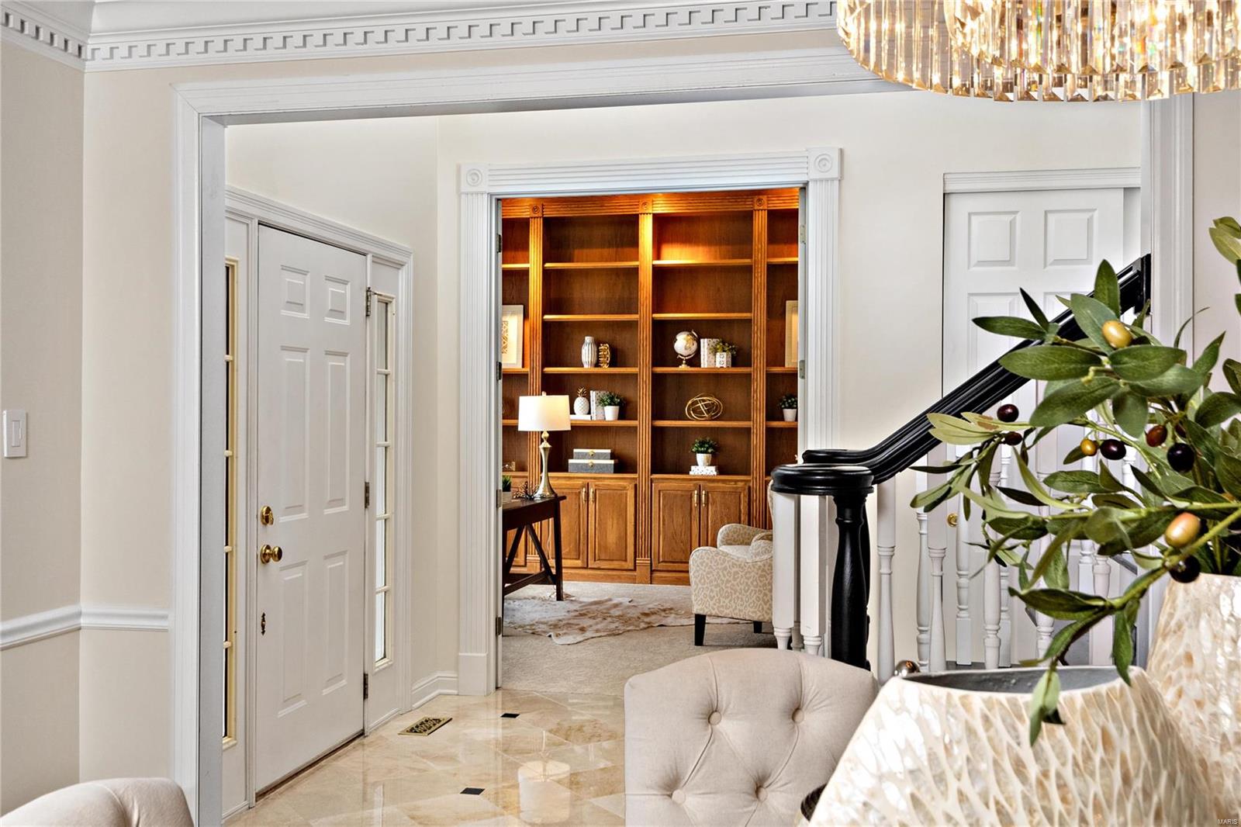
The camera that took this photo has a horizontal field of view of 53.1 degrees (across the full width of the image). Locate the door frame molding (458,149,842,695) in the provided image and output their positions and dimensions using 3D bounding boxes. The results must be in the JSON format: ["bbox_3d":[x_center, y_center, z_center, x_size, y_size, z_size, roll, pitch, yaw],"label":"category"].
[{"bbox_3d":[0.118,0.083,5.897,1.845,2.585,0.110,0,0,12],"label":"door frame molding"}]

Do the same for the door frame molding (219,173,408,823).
[{"bbox_3d":[-1.191,0.307,4.829,0.110,2.125,1.830,0,0,12],"label":"door frame molding"}]

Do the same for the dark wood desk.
[{"bbox_3d":[-0.917,0.993,8.469,0.740,0.760,1.600,0,0,12],"label":"dark wood desk"}]

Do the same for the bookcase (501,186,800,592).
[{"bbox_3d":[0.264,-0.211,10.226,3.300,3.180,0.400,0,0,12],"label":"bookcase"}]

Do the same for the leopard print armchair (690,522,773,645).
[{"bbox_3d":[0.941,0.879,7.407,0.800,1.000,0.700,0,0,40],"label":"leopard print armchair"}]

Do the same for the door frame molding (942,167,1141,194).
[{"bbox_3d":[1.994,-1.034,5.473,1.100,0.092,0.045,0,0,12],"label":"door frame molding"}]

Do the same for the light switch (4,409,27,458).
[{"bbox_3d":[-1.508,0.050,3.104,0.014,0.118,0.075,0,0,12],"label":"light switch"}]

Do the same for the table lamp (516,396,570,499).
[{"bbox_3d":[-0.564,0.248,9.070,0.385,0.757,0.385,0,0,0],"label":"table lamp"}]

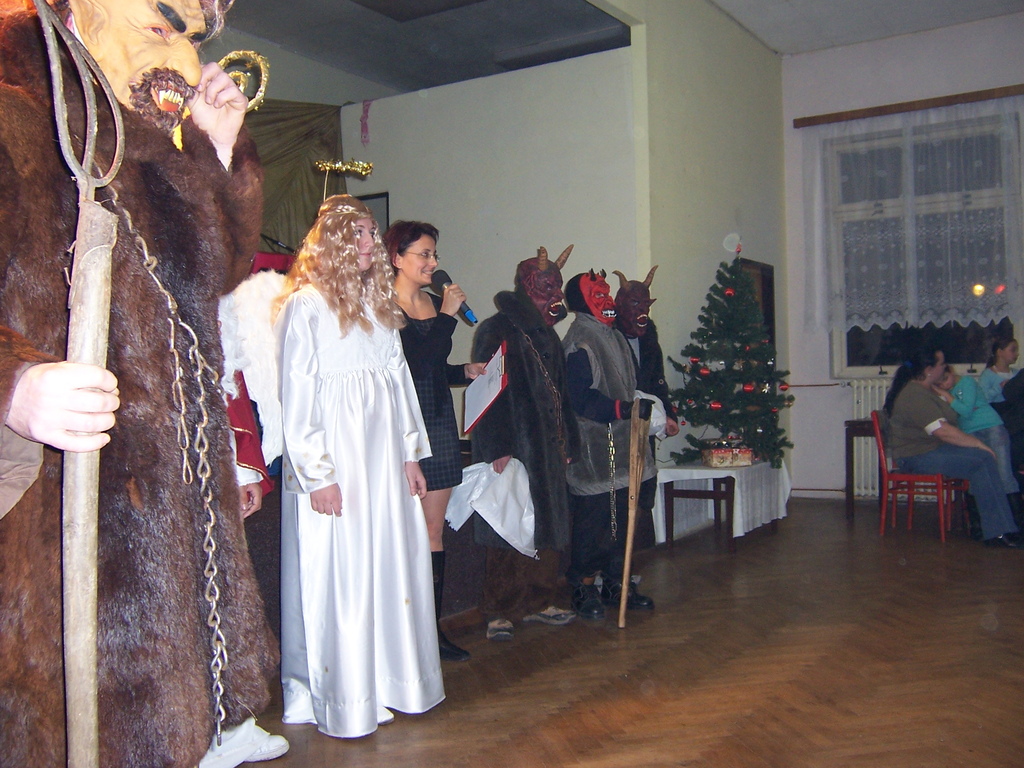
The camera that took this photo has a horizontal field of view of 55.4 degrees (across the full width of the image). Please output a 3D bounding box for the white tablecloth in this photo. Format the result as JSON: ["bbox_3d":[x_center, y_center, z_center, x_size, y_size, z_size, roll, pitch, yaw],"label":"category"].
[{"bbox_3d":[1.442,0.795,6.598,0.530,0.450,1.100,-1,1,34],"label":"white tablecloth"}]

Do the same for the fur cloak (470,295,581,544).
[{"bbox_3d":[0.056,0.158,4.339,0.410,1.140,0.560,-1,1,40],"label":"fur cloak"}]

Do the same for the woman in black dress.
[{"bbox_3d":[-0.327,0.201,3.968,0.430,1.730,0.470,-1,1,32],"label":"woman in black dress"}]

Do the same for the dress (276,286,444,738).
[{"bbox_3d":[-0.512,0.382,3.254,0.450,1.390,0.570,-1,1,29],"label":"dress"}]

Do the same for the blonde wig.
[{"bbox_3d":[-0.565,-0.396,3.234,0.310,0.450,0.370,-1,1,32],"label":"blonde wig"}]

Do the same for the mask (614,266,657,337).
[{"bbox_3d":[0.648,-0.428,5.123,0.250,0.370,0.240,-1,1,-30],"label":"mask"}]

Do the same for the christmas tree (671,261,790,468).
[{"bbox_3d":[1.461,-0.144,6.529,0.800,1.420,0.840,-1,1,34],"label":"christmas tree"}]

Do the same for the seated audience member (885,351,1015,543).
[{"bbox_3d":[2.915,0.395,6.502,0.860,1.250,0.520,-1,1,41],"label":"seated audience member"}]

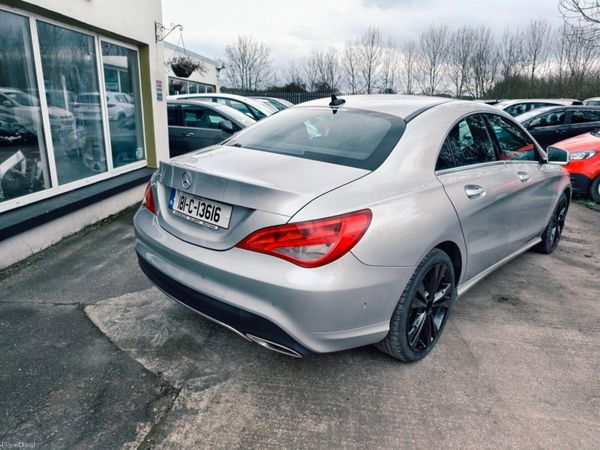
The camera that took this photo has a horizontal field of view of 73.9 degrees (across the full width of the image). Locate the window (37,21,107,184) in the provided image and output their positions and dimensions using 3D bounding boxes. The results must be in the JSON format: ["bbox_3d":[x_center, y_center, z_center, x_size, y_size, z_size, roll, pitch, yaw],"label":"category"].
[{"bbox_3d":[-2.304,-1.218,4.133,0.070,1.460,0.920,4,16,4],"label":"window"}]

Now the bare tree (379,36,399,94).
[{"bbox_3d":[7.942,-12.752,36.052,1.931,7.545,1.931,2,16,0],"label":"bare tree"}]

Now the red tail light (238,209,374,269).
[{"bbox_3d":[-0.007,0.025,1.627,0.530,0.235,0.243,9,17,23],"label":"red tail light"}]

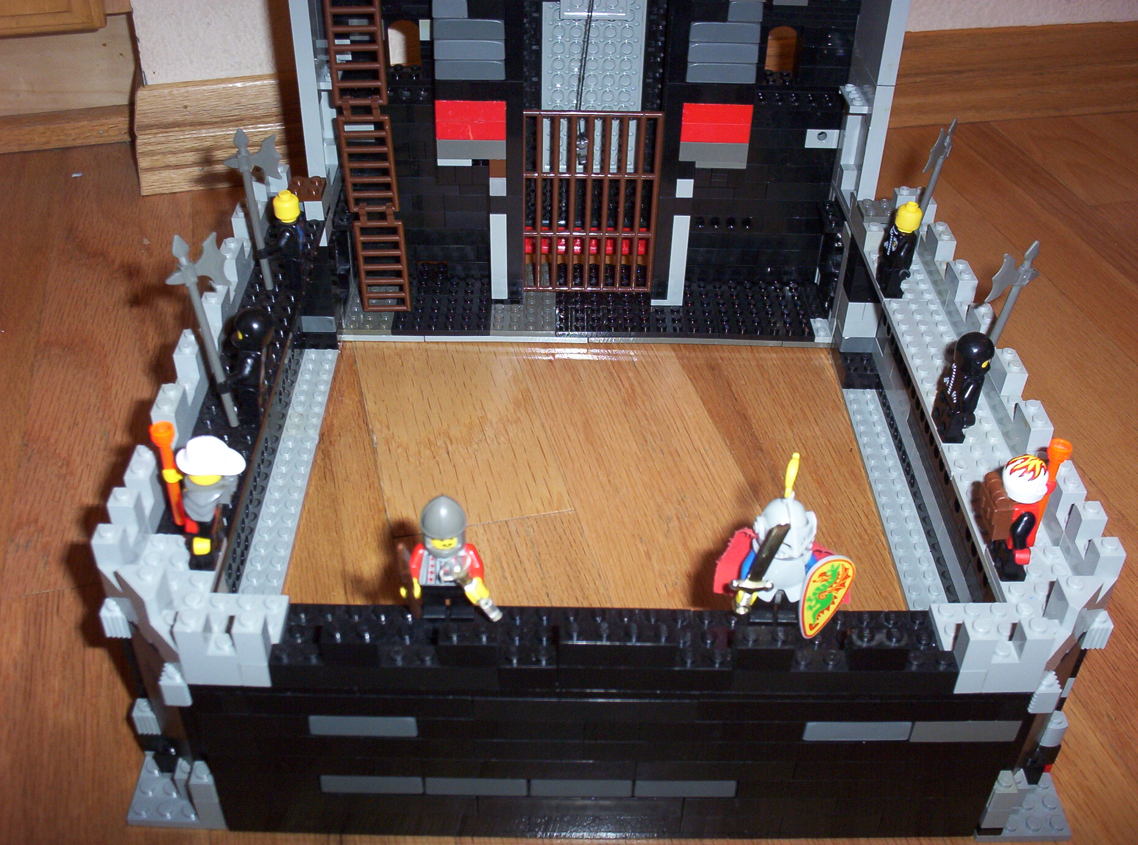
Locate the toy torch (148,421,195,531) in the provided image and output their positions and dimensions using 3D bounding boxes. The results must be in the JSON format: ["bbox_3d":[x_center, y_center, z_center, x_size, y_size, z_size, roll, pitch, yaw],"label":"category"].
[{"bbox_3d":[-0.122,0.017,0.361,0.007,0.039,0.007,3,38,-2],"label":"toy torch"}]

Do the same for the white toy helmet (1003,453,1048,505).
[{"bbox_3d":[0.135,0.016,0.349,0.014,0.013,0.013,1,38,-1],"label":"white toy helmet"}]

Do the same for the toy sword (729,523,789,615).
[{"bbox_3d":[0.053,0.040,0.324,0.013,0.033,0.004,4,33,-21],"label":"toy sword"}]

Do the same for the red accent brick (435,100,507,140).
[{"bbox_3d":[-0.044,-0.139,0.536,0.032,0.019,0.009,0,38,-1],"label":"red accent brick"}]

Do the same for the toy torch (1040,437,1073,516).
[{"bbox_3d":[0.148,0.022,0.365,0.007,0.038,0.007,-2,38,1],"label":"toy torch"}]

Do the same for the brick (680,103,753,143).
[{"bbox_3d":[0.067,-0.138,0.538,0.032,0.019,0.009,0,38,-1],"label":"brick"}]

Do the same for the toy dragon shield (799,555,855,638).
[{"bbox_3d":[0.070,0.047,0.327,0.016,0.025,0.005,4,23,-31],"label":"toy dragon shield"}]

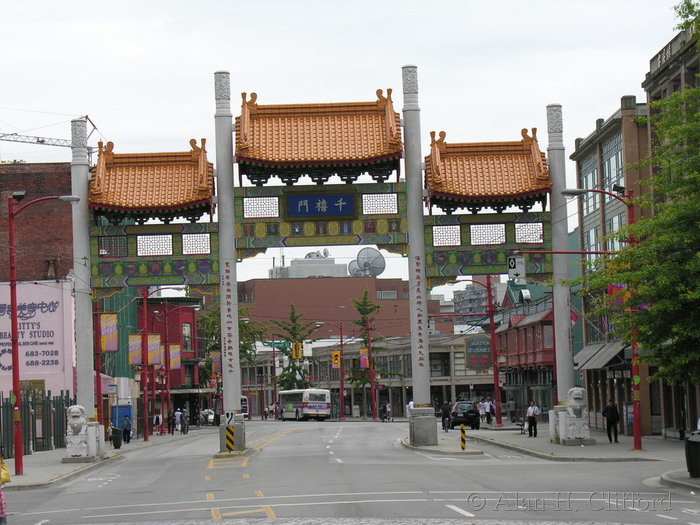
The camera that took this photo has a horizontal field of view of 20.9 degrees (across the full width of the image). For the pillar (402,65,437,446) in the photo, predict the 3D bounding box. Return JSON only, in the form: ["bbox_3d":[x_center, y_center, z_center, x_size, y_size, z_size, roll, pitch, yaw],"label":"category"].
[{"bbox_3d":[2.729,-0.287,78.000,1.050,15.550,1.250,-2,-4,0],"label":"pillar"}]

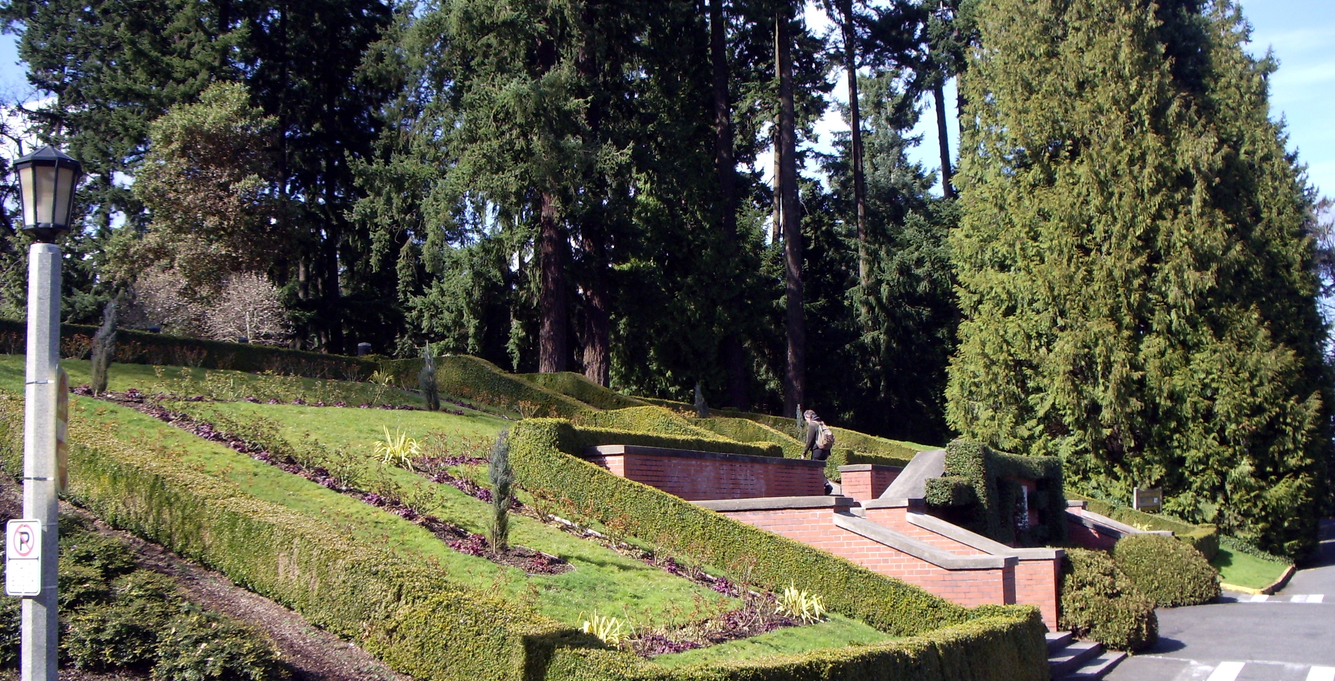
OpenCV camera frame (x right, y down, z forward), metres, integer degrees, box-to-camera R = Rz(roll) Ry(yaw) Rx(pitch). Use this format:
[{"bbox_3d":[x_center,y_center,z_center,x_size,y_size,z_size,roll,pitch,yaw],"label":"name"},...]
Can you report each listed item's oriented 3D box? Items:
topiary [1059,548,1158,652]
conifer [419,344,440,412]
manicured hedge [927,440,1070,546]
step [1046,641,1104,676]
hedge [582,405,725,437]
[{"bbox_3d":[6.232,3.697,19.320,1.350,1.380,1.380,-6,-8,26],"label":"topiary"},{"bbox_3d":[-3.753,0.589,21.311,0.320,1.050,0.320,-2,-7,0],"label":"conifer"},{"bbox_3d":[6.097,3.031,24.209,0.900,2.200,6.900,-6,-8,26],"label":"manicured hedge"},{"bbox_3d":[5.225,4.112,17.484,0.400,0.145,2.850,-6,-8,26],"label":"step"},{"bbox_3d":[-0.221,1.880,26.435,3.100,1.100,0.850,-6,-8,26],"label":"hedge"}]

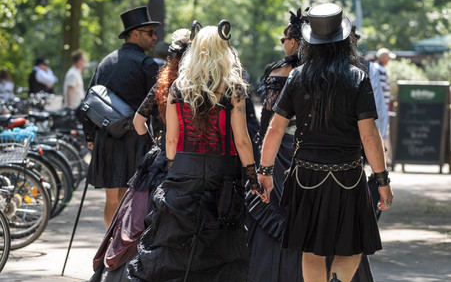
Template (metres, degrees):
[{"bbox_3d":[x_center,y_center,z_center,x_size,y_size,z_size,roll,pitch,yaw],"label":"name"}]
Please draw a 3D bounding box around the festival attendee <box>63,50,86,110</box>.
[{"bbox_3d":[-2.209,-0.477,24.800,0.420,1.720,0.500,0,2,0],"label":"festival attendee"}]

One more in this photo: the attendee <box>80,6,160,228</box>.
[{"bbox_3d":[-0.743,-0.018,11.900,0.570,1.860,0.450,1,2,15],"label":"attendee"}]

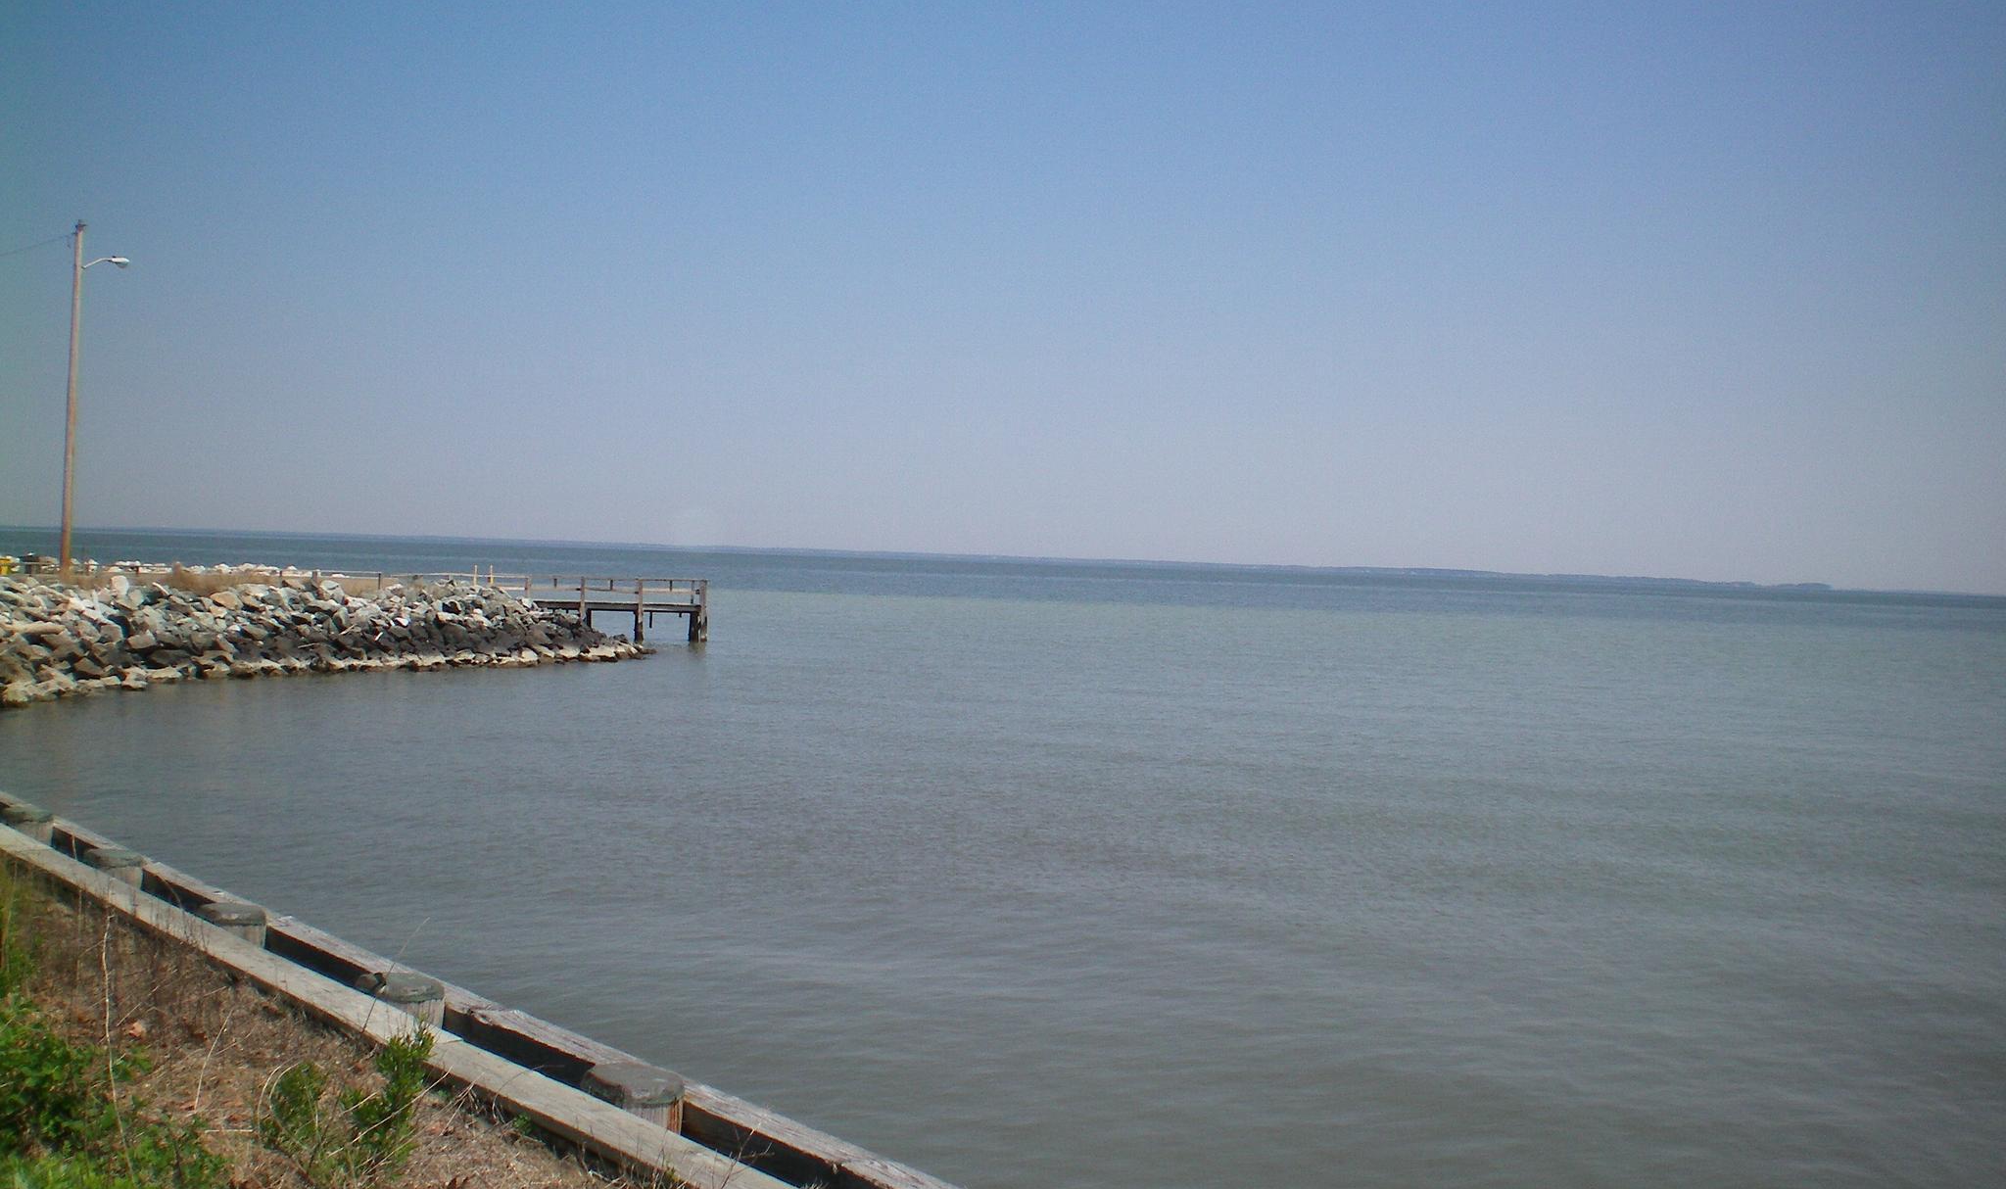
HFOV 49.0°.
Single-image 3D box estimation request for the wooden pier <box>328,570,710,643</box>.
[{"bbox_3d":[-18.600,0.436,85.100,14.000,2.450,2.500,2,1,-17],"label":"wooden pier"}]

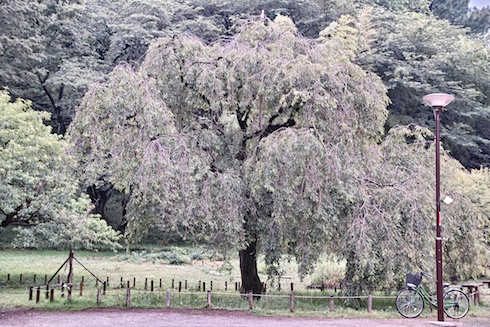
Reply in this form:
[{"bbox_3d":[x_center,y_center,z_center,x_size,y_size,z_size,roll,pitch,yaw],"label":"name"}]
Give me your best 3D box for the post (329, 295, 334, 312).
[{"bbox_3d":[2.184,3.516,27.018,0.100,0.450,0.100,0,-5,0],"label":"post"}]

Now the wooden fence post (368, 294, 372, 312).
[{"bbox_3d":[3.139,3.502,26.918,0.100,0.450,0.100,0,-5,0],"label":"wooden fence post"}]

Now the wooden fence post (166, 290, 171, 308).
[{"bbox_3d":[-1.949,3.460,27.418,0.100,0.450,0.100,0,-5,0],"label":"wooden fence post"}]

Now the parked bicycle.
[{"bbox_3d":[4.382,3.075,25.000,1.780,1.070,0.570,1,-5,-10],"label":"parked bicycle"}]

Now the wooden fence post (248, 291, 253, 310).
[{"bbox_3d":[0.152,3.483,27.218,0.100,0.450,0.100,0,-5,0],"label":"wooden fence post"}]

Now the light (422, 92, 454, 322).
[{"bbox_3d":[4.414,0.978,24.504,0.710,5.200,0.710,0,-5,0],"label":"light"}]

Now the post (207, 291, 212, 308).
[{"bbox_3d":[-0.901,3.456,27.318,0.100,0.450,0.100,0,-5,0],"label":"post"}]

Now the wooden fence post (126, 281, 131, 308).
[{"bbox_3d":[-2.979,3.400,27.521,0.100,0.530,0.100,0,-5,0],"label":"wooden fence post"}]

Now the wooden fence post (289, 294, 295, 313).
[{"bbox_3d":[1.184,3.525,27.118,0.100,0.450,0.100,0,-5,0],"label":"wooden fence post"}]

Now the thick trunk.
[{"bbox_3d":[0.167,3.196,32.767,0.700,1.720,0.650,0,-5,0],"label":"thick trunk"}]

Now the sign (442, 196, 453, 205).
[{"bbox_3d":[4.612,0.839,24.400,0.230,0.200,0.040,0,-5,0],"label":"sign"}]

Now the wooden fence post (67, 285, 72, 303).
[{"bbox_3d":[-4.732,3.524,29.018,0.100,0.450,0.100,0,-5,0],"label":"wooden fence post"}]

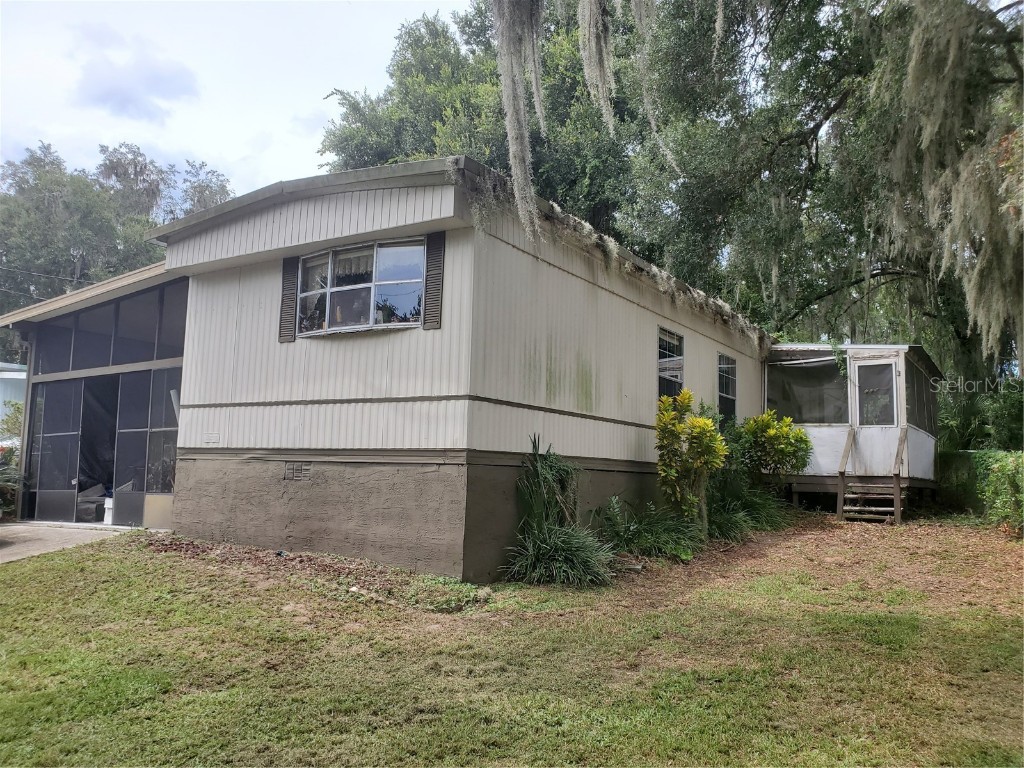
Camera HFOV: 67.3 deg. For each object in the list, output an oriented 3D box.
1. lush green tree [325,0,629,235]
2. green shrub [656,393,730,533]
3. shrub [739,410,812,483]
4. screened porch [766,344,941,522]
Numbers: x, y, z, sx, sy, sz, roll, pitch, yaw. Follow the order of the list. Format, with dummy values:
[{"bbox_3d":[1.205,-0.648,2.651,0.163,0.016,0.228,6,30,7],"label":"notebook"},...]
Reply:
[{"bbox_3d":[-1.186,-3.888,21.565,8.800,14.270,8.500,2,-6,0],"label":"lush green tree"},{"bbox_3d":[2.578,1.118,10.983,0.900,2.030,0.880,-2,-8,33],"label":"green shrub"},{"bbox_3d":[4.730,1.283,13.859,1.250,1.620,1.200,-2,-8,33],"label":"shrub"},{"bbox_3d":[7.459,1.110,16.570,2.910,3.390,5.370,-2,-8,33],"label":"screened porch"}]

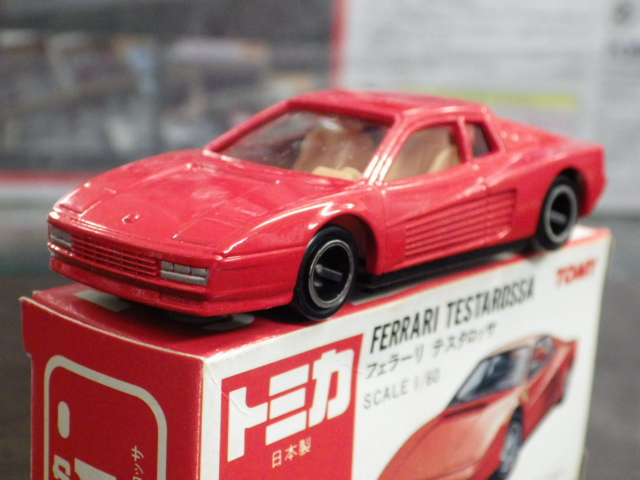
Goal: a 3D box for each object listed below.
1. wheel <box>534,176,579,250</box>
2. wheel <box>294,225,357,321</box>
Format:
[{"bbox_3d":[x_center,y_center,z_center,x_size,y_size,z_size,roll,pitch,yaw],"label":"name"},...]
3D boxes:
[{"bbox_3d":[0.029,-0.004,0.169,0.004,0.010,0.010,15,19,40],"label":"wheel"},{"bbox_3d":[0.000,0.003,0.137,0.004,0.010,0.010,15,19,40],"label":"wheel"}]

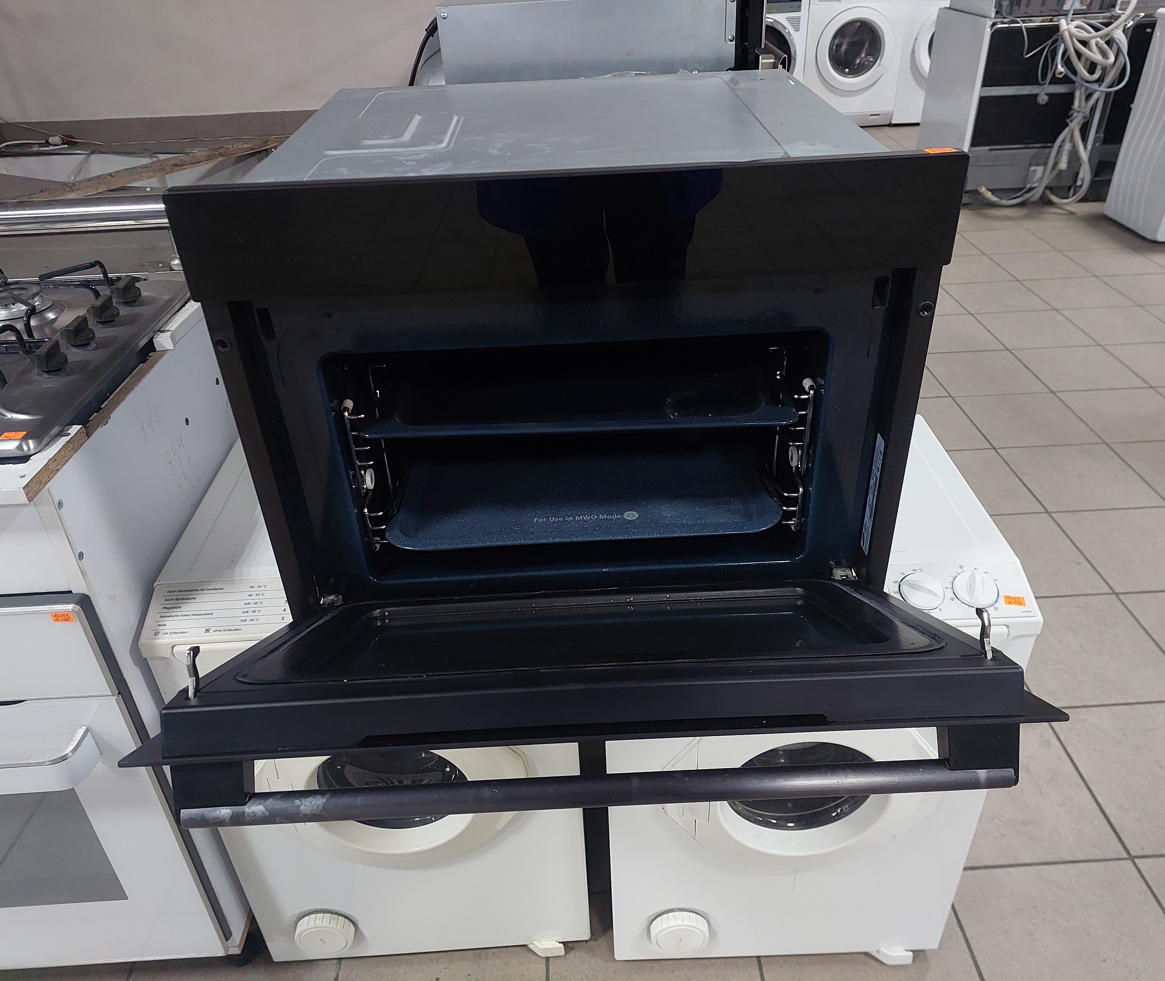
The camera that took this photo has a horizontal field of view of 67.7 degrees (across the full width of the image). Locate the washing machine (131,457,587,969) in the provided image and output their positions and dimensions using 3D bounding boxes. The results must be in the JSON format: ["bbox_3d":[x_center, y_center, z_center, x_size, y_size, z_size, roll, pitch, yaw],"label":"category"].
[{"bbox_3d":[-0.250,0.314,1.307,0.478,0.684,0.438,-3,32,-1],"label":"washing machine"}]

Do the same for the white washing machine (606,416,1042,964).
[{"bbox_3d":[0.270,0.306,1.282,0.478,0.684,0.438,-2,32,0],"label":"white washing machine"}]

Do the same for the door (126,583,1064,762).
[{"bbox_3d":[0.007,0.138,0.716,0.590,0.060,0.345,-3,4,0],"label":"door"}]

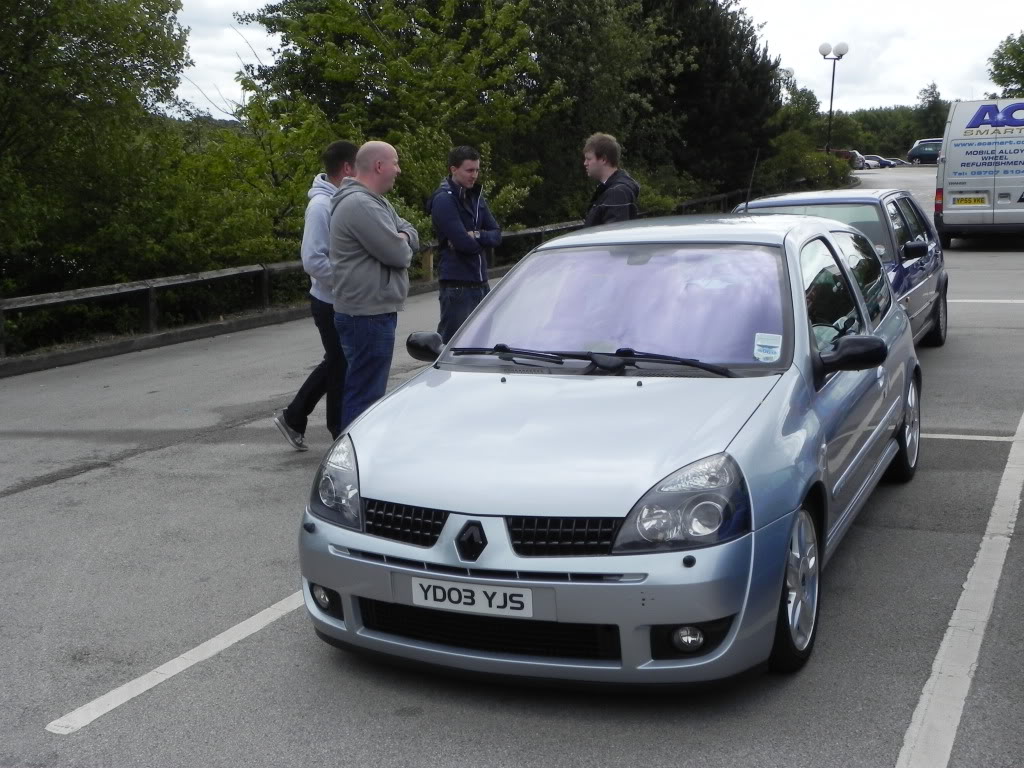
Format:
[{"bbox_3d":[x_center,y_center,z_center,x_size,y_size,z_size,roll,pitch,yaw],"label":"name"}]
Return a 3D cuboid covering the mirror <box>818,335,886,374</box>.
[{"bbox_3d":[1.165,-0.108,4.136,0.220,0.125,0.140,2,10,26],"label":"mirror"}]

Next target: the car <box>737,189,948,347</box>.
[{"bbox_3d":[2.457,-0.830,9.675,1.680,1.400,4.000,2,10,26],"label":"car"}]

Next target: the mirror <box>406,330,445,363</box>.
[{"bbox_3d":[-0.323,-0.151,4.892,0.210,0.140,0.135,1,10,25],"label":"mirror"}]

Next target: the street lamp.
[{"bbox_3d":[13.498,-11.690,51.000,1.250,5.300,1.200,-1,11,0],"label":"street lamp"}]

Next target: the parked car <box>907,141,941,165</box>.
[{"bbox_3d":[26.389,-14.125,74.000,4.300,1.520,1.750,-4,11,-17],"label":"parked car"}]

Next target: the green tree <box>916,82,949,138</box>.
[{"bbox_3d":[36.492,-23.073,105.000,3.400,6.200,3.400,-2,10,0],"label":"green tree"}]

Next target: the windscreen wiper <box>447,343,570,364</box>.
[{"bbox_3d":[-0.025,-0.110,4.489,0.500,0.050,0.060,8,14,31],"label":"windscreen wiper"}]

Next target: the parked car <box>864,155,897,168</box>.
[{"bbox_3d":[33.476,-20.501,112.000,4.100,1.440,1.720,3,10,24],"label":"parked car"}]

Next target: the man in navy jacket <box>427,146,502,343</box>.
[{"bbox_3d":[-0.278,-0.543,7.403,0.380,1.780,0.520,7,13,36],"label":"man in navy jacket"}]

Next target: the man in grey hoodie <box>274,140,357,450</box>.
[{"bbox_3d":[-1.071,-0.476,6.966,0.560,1.810,0.460,-5,11,-23],"label":"man in grey hoodie"}]

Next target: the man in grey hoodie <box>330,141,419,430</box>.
[{"bbox_3d":[-0.763,-0.428,6.634,0.480,1.770,0.580,-5,10,-17],"label":"man in grey hoodie"}]

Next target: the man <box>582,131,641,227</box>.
[{"bbox_3d":[0.613,-0.631,7.396,0.380,1.770,0.530,-4,10,-12],"label":"man"}]

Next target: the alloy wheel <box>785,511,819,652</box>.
[{"bbox_3d":[0.825,0.607,3.779,0.190,0.440,0.440,1,10,25],"label":"alloy wheel"}]

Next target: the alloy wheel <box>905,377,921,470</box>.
[{"bbox_3d":[1.879,0.192,5.992,0.190,0.440,0.440,1,10,25],"label":"alloy wheel"}]

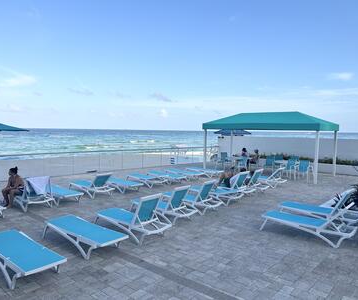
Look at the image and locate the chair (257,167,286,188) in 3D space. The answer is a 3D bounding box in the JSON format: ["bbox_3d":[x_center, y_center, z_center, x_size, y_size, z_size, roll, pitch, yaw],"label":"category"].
[{"bbox_3d":[3.339,1.046,12.042,1.830,0.800,0.700,4,5,41],"label":"chair"}]

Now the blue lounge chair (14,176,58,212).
[{"bbox_3d":[-4.249,1.135,8.495,1.830,0.900,0.700,4,5,41],"label":"blue lounge chair"}]

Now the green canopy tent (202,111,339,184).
[{"bbox_3d":[4.577,-0.352,15.636,6.050,3.170,3.150,4,5,41],"label":"green canopy tent"}]

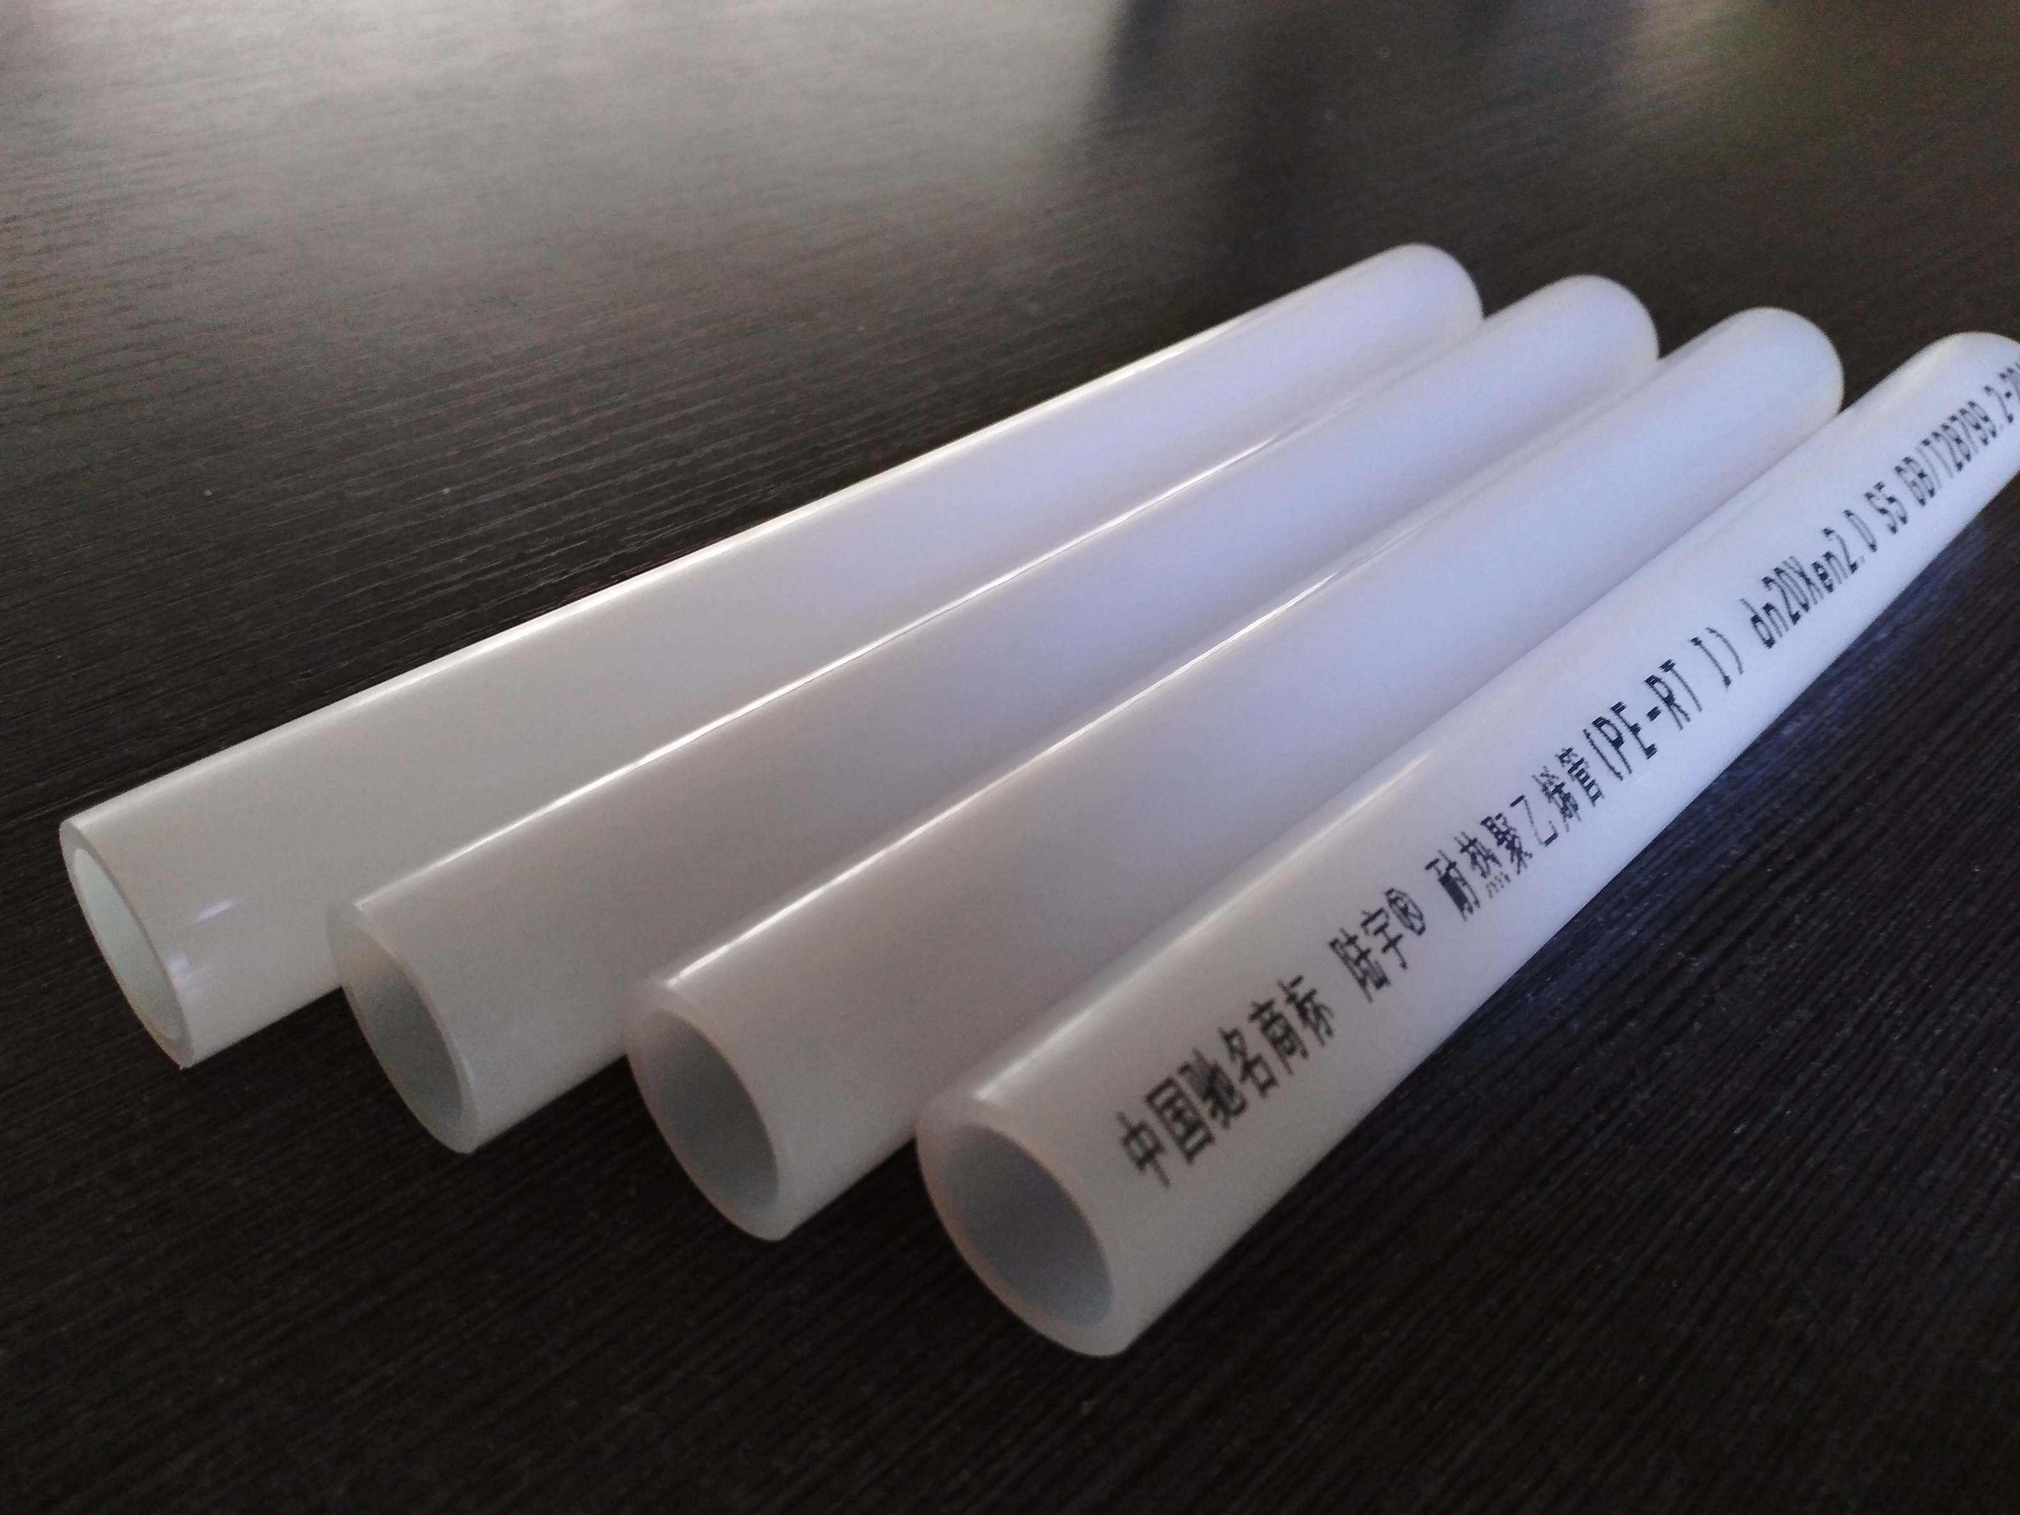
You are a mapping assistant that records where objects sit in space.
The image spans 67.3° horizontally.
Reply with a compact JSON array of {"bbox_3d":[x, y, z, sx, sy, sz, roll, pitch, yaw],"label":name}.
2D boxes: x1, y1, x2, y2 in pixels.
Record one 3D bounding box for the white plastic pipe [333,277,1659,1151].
[{"bbox_3d":[0.017,-0.017,0.154,0.020,0.020,0.170,36,50,29],"label":"white plastic pipe"}]

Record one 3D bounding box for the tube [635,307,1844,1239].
[{"bbox_3d":[0.039,-0.012,0.151,0.169,0.020,0.020,-31,54,-34],"label":"tube"}]

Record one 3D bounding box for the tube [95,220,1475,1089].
[{"bbox_3d":[-0.004,-0.023,0.158,0.020,0.020,0.169,36,50,29],"label":"tube"}]

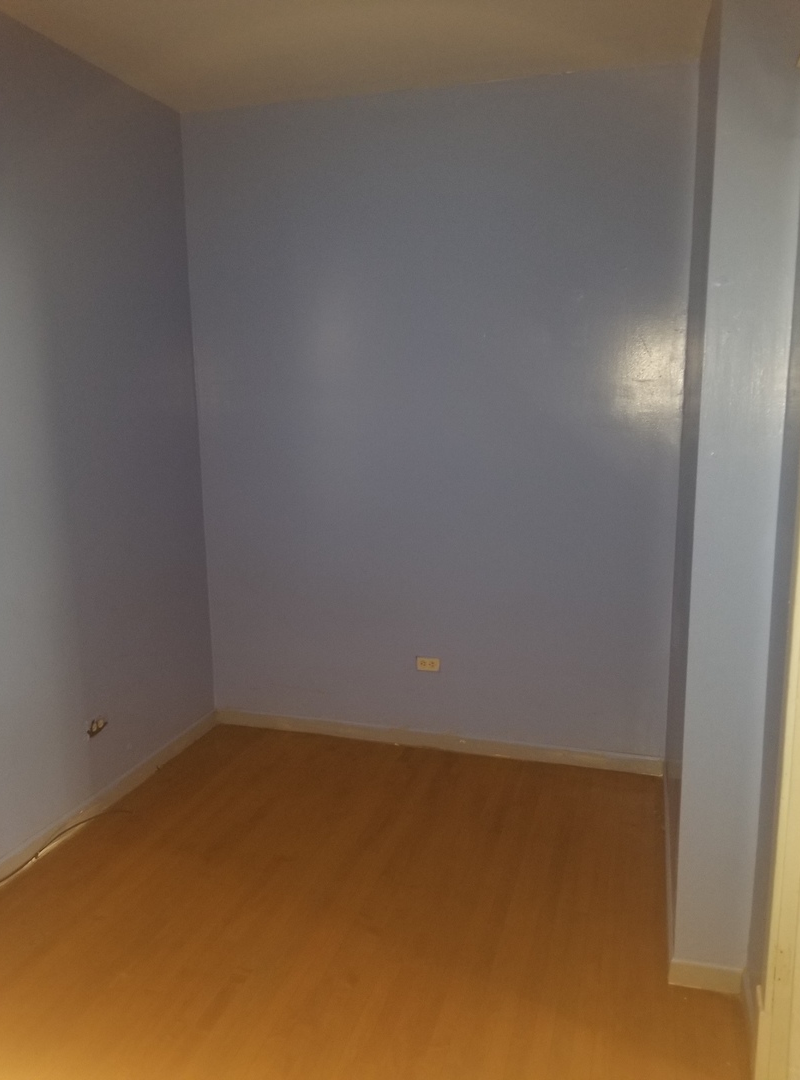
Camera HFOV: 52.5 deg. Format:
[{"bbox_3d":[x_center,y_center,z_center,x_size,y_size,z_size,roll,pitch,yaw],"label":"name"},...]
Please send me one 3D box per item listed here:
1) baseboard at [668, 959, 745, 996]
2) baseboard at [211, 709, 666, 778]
[{"bbox_3d":[0.937,1.332,2.481,0.213,0.088,0.016,2,11,17],"label":"baseboard"},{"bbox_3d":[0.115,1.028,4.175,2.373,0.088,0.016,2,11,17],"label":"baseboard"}]

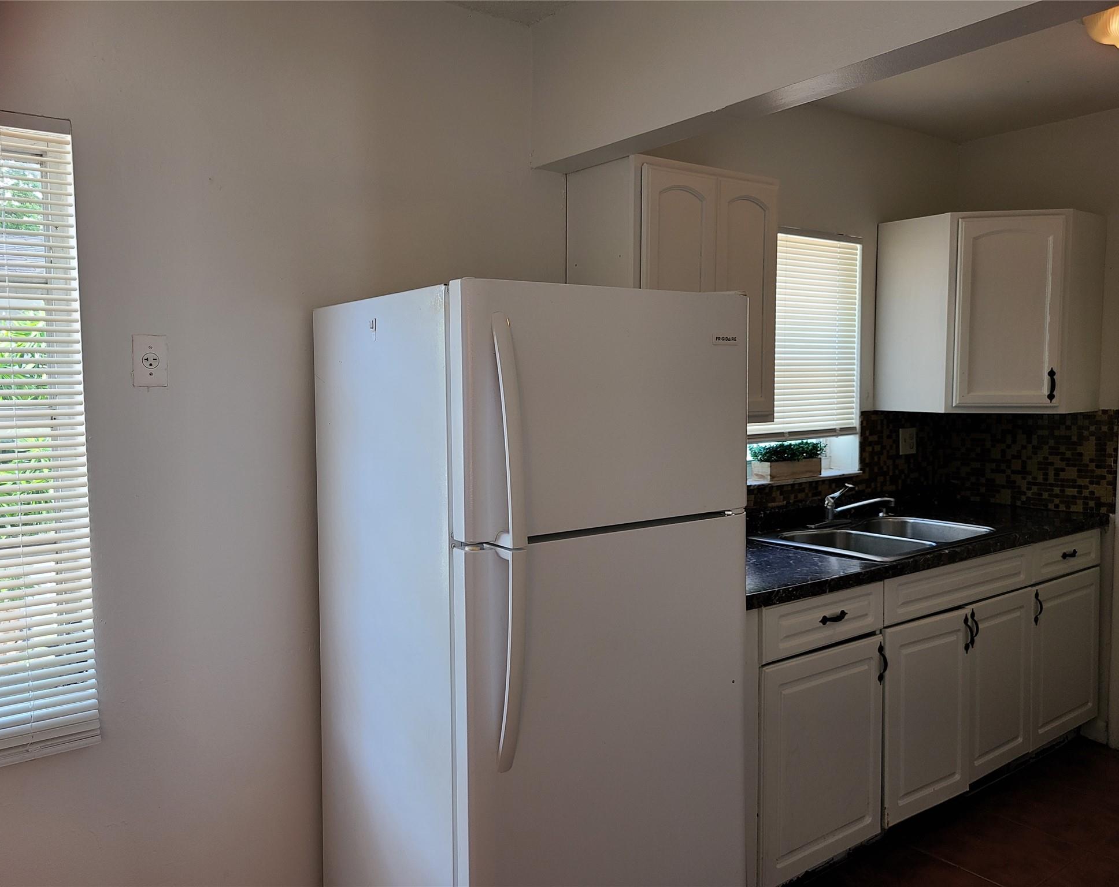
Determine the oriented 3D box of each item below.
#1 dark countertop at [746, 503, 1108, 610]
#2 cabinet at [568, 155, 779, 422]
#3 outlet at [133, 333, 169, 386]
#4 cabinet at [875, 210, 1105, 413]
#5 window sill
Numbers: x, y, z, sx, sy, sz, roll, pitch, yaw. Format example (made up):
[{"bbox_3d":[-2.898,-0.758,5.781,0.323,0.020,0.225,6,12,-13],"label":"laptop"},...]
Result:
[{"bbox_3d":[1.094,0.339,3.121,2.126,0.044,0.674,-3,6,-36],"label":"dark countertop"},{"bbox_3d":[0.349,-0.437,2.744,0.590,0.750,0.317,-3,6,-36],"label":"cabinet"},{"bbox_3d":[-0.926,-0.187,2.014,0.070,0.115,0.009,-3,6,-36],"label":"outlet"},{"bbox_3d":[1.712,-0.513,3.634,0.840,0.754,0.630,1,5,9],"label":"cabinet"},{"bbox_3d":[0.875,0.139,3.444,0.777,0.018,0.169,-3,6,-36],"label":"window sill"}]

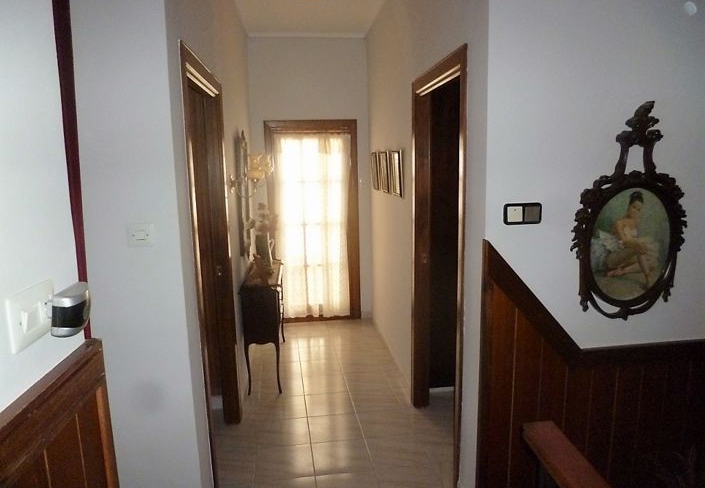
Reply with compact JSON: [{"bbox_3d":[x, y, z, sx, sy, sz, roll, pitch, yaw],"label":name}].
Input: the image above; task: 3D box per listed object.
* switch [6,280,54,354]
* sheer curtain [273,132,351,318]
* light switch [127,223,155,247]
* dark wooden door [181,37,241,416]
[{"bbox_3d":[-0.530,0.115,0.808,0.015,0.086,0.139,-2,9,-9],"label":"switch"},{"bbox_3d":[-0.383,-0.149,4.942,0.740,1.890,0.070,-2,9,-9],"label":"sheer curtain"},{"bbox_3d":[-0.748,-0.030,1.720,0.088,0.085,0.016,-2,9,-9],"label":"light switch"},{"bbox_3d":[-0.722,0.214,2.486,0.070,2.030,0.890,-2,9,-6],"label":"dark wooden door"}]

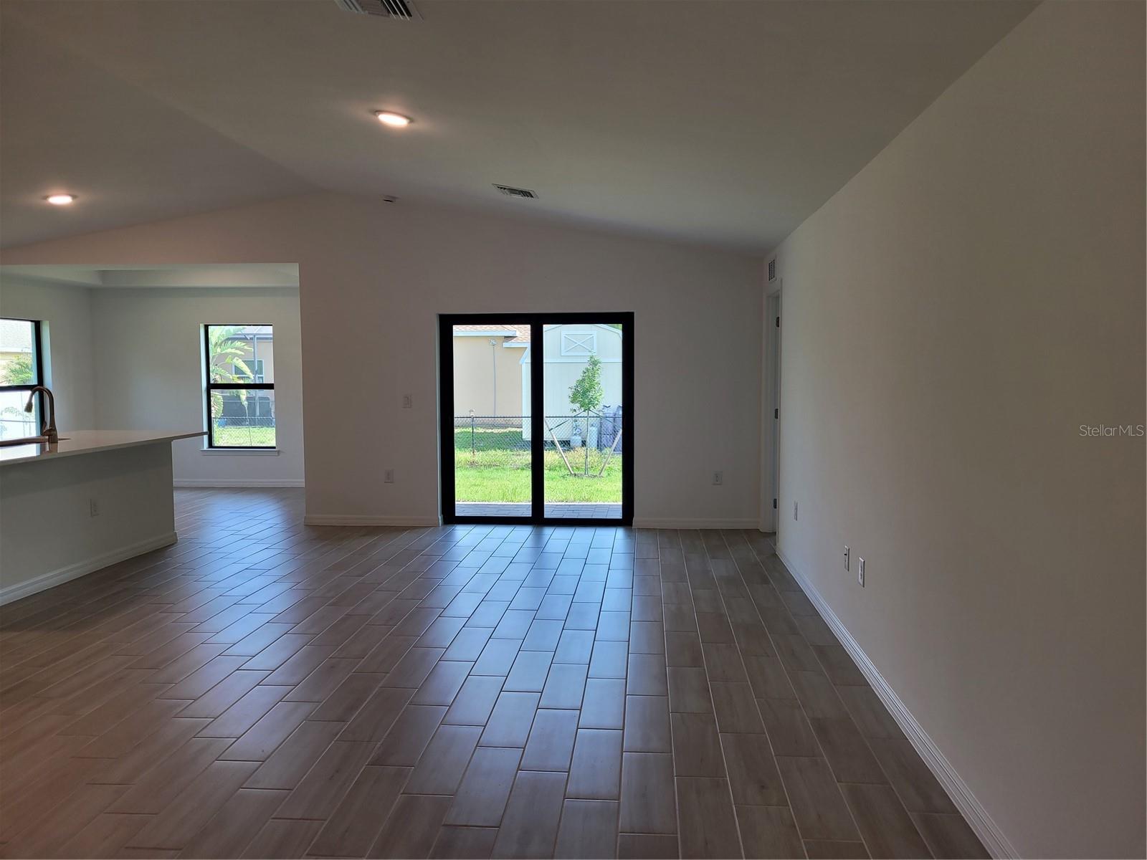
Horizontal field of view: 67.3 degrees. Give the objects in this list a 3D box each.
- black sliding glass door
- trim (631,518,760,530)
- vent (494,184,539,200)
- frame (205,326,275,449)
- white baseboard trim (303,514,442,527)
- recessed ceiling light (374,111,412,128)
[{"bbox_3d":[-0.347,-0.092,8.330,1.860,2.035,0.110,0,4,5],"label":"black sliding glass door"},{"bbox_3d":[1.157,0.883,8.115,1.190,0.108,0.016,0,4,5],"label":"trim"},{"bbox_3d":[-0.440,-1.817,6.583,0.300,0.025,0.320,10,5,4],"label":"vent"},{"bbox_3d":[-4.293,-0.566,11.204,0.950,1.610,0.080,0,4,5],"label":"frame"},{"bbox_3d":[-1.953,0.880,8.381,1.345,0.108,0.016,0,4,5],"label":"white baseboard trim"},{"bbox_3d":[-1.012,-1.753,4.841,0.190,0.030,0.190,10,5,4],"label":"recessed ceiling light"}]

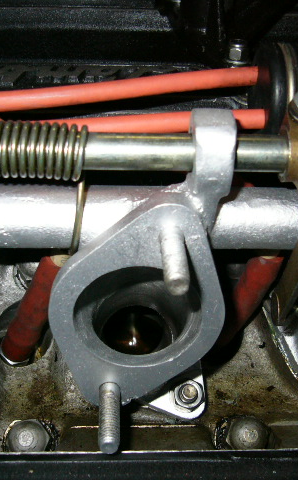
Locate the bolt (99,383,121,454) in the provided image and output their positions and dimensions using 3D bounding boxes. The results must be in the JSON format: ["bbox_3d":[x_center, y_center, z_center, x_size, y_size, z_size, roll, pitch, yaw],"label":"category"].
[{"bbox_3d":[-0.015,0.065,0.238,0.008,0.008,0.028,0,32,-2],"label":"bolt"}]

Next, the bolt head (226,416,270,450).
[{"bbox_3d":[0.044,0.087,0.290,0.019,0.017,0.019,0,73,-2],"label":"bolt head"}]

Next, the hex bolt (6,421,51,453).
[{"bbox_3d":[-0.056,0.092,0.299,0.018,0.016,0.020,0,71,-2],"label":"hex bolt"}]

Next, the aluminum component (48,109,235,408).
[{"bbox_3d":[-0.002,0.009,0.244,0.067,0.109,0.040,0,32,-2],"label":"aluminum component"}]

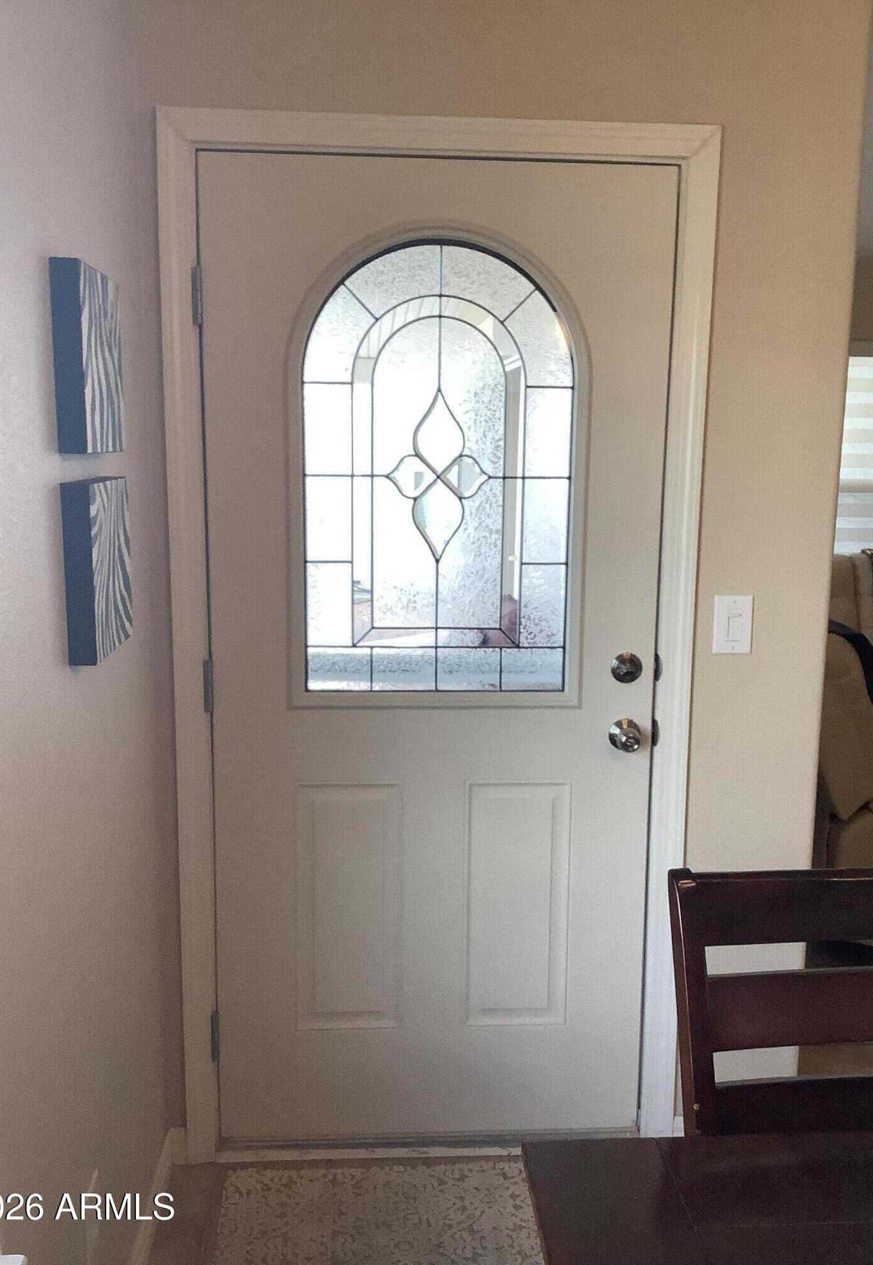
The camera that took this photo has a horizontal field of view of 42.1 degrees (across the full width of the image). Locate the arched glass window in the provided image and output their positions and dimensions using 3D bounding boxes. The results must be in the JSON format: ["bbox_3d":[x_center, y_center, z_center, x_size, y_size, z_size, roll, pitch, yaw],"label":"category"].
[{"bbox_3d":[0.004,-0.315,2.240,0.534,0.883,0.028,0,10,-3],"label":"arched glass window"}]

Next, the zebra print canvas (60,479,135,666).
[{"bbox_3d":[-0.513,-0.101,1.725,0.040,0.258,0.246,0,10,-3],"label":"zebra print canvas"}]

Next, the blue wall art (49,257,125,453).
[{"bbox_3d":[-0.511,-0.398,1.675,0.039,0.259,0.251,0,10,-3],"label":"blue wall art"}]

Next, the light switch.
[{"bbox_3d":[0.607,-0.015,2.312,0.079,0.119,0.007,0,10,-3],"label":"light switch"}]

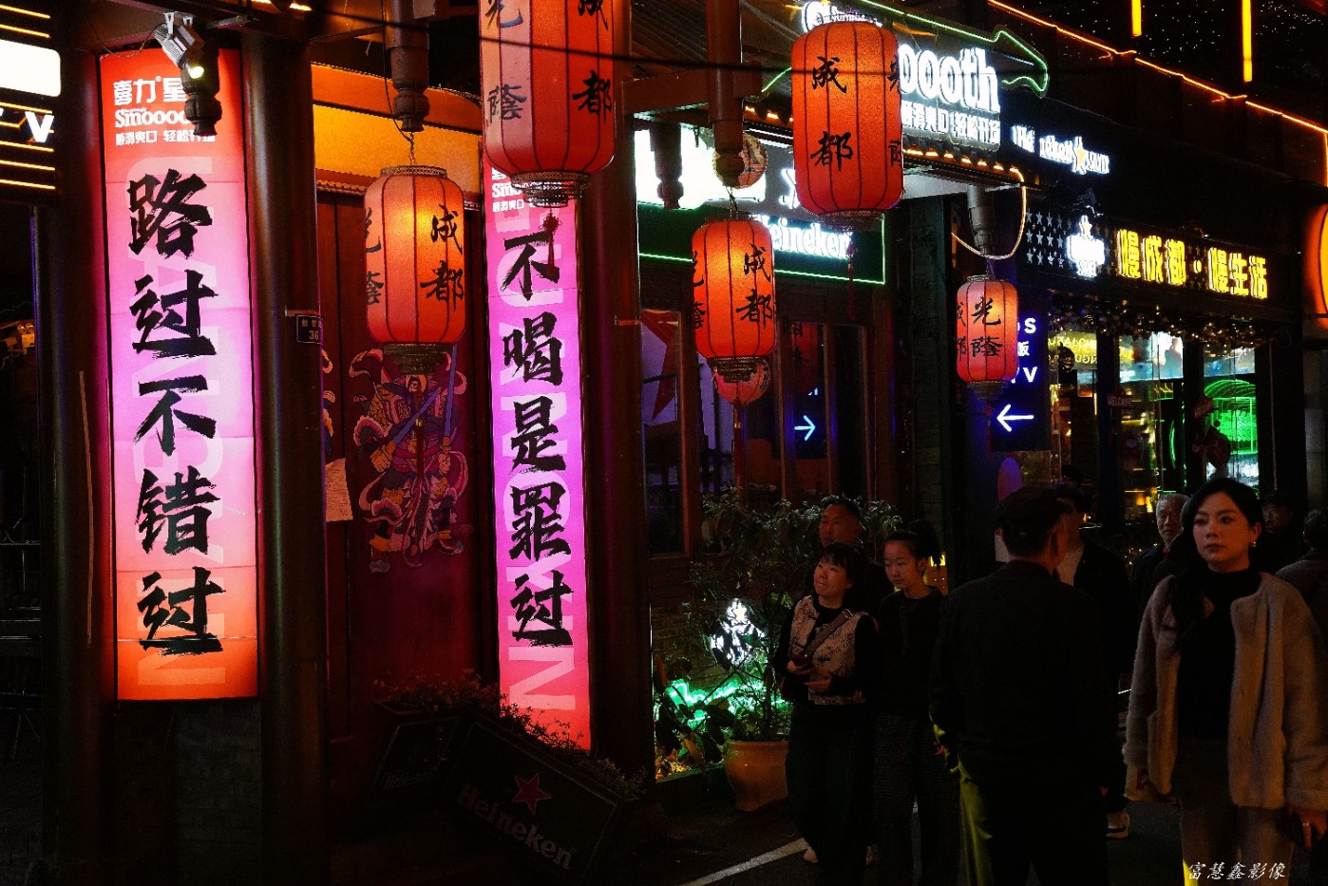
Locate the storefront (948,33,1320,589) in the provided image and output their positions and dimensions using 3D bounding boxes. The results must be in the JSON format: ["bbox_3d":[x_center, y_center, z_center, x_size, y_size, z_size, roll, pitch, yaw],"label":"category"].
[{"bbox_3d":[4.157,-0.759,19.815,1.300,5.200,8.570,-2,0,33],"label":"storefront"}]

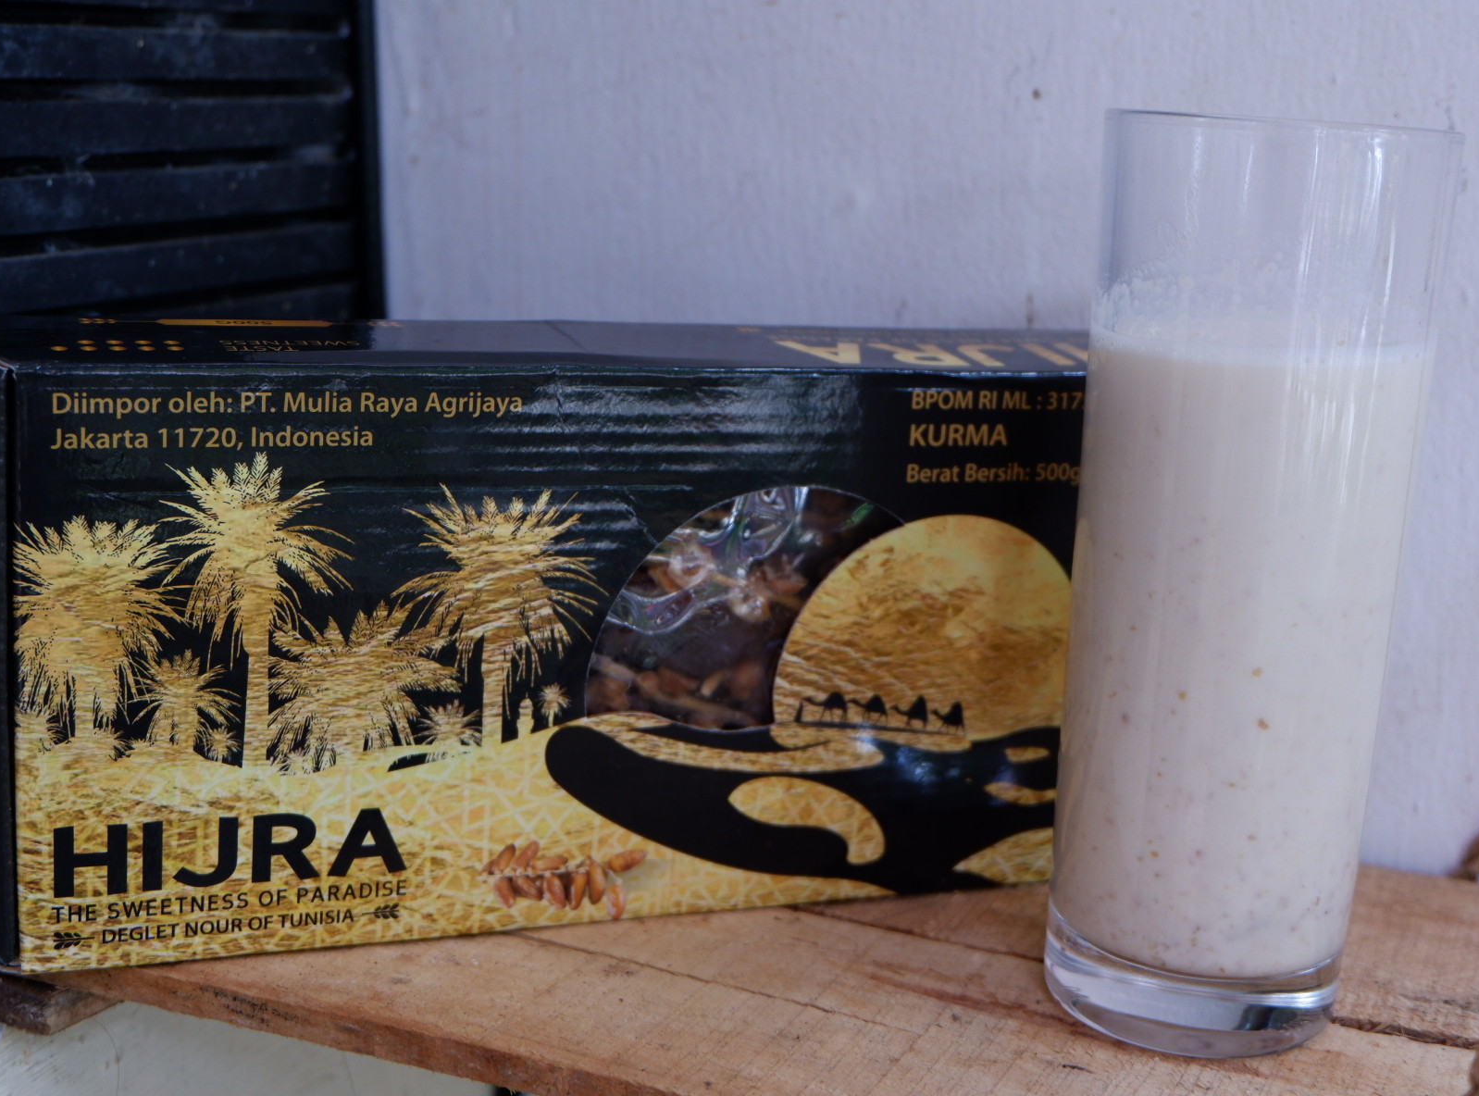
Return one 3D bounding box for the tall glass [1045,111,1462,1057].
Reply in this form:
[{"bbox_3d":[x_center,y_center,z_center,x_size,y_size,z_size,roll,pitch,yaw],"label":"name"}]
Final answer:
[{"bbox_3d":[0.084,0.005,0.368,0.057,0.154,0.057,3,13,0],"label":"tall glass"}]

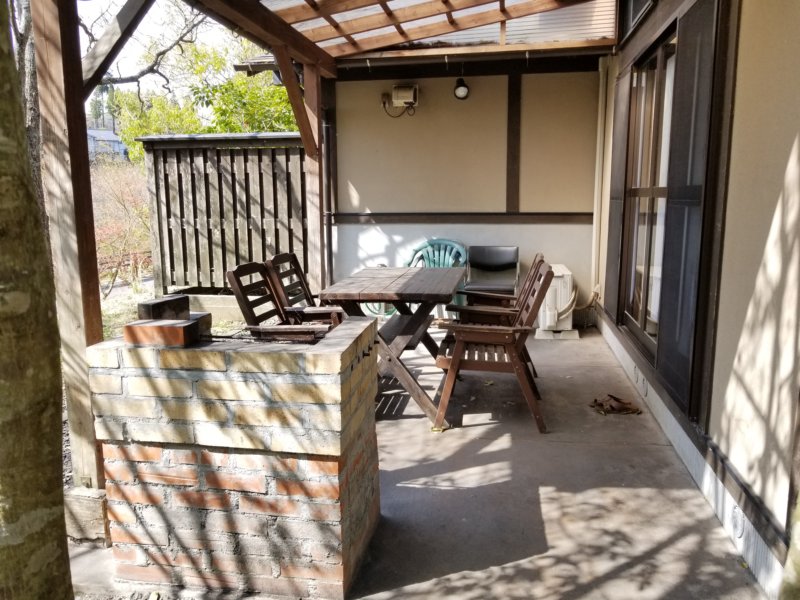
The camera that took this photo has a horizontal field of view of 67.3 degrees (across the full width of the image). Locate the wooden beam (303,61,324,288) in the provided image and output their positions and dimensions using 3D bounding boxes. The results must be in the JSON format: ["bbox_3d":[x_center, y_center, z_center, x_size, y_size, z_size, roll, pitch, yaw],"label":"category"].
[{"bbox_3d":[-0.712,-0.825,5.112,0.107,2.236,0.107,1,9,11],"label":"wooden beam"}]

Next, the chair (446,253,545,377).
[{"bbox_3d":[0.693,0.142,4.245,0.630,0.950,0.600,1,10,11],"label":"chair"}]

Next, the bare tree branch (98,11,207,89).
[{"bbox_3d":[-3.180,-3.218,7.720,1.300,0.900,0.500,-4,10,-21],"label":"bare tree branch"}]

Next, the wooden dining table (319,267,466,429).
[{"bbox_3d":[0.023,0.236,3.960,0.738,0.760,1.309,1,9,8],"label":"wooden dining table"}]

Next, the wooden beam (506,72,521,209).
[{"bbox_3d":[1.085,-1.487,5.736,0.124,1.290,0.060,1,9,11],"label":"wooden beam"}]

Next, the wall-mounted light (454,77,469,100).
[{"bbox_3d":[0.572,-1.963,5.571,0.135,0.215,0.190,1,9,11],"label":"wall-mounted light"}]

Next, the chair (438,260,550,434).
[{"bbox_3d":[0.552,0.225,3.526,0.615,0.915,0.600,1,9,8],"label":"chair"}]

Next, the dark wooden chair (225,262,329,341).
[{"bbox_3d":[-0.615,0.255,3.641,0.620,0.950,0.600,1,10,11],"label":"dark wooden chair"}]

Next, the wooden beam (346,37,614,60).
[{"bbox_3d":[0.649,-2.256,5.436,2.463,0.070,0.060,1,9,11],"label":"wooden beam"}]

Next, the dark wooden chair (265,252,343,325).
[{"bbox_3d":[-0.543,0.157,4.215,0.620,0.950,0.600,1,10,11],"label":"dark wooden chair"}]

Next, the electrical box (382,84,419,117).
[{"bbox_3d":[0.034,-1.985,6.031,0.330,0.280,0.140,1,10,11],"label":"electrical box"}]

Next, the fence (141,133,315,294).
[{"bbox_3d":[-1.884,-0.910,6.728,2.120,1.810,0.160,1,10,11],"label":"fence"}]

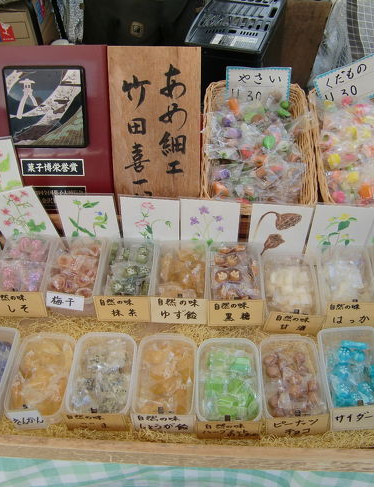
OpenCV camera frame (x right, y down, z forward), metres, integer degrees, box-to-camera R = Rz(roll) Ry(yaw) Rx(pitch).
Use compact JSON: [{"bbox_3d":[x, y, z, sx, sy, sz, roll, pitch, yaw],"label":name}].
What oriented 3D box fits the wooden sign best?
[{"bbox_3d":[-0.054,-0.196,0.944,0.159,0.294,0.018,0,18,0],"label":"wooden sign"}]

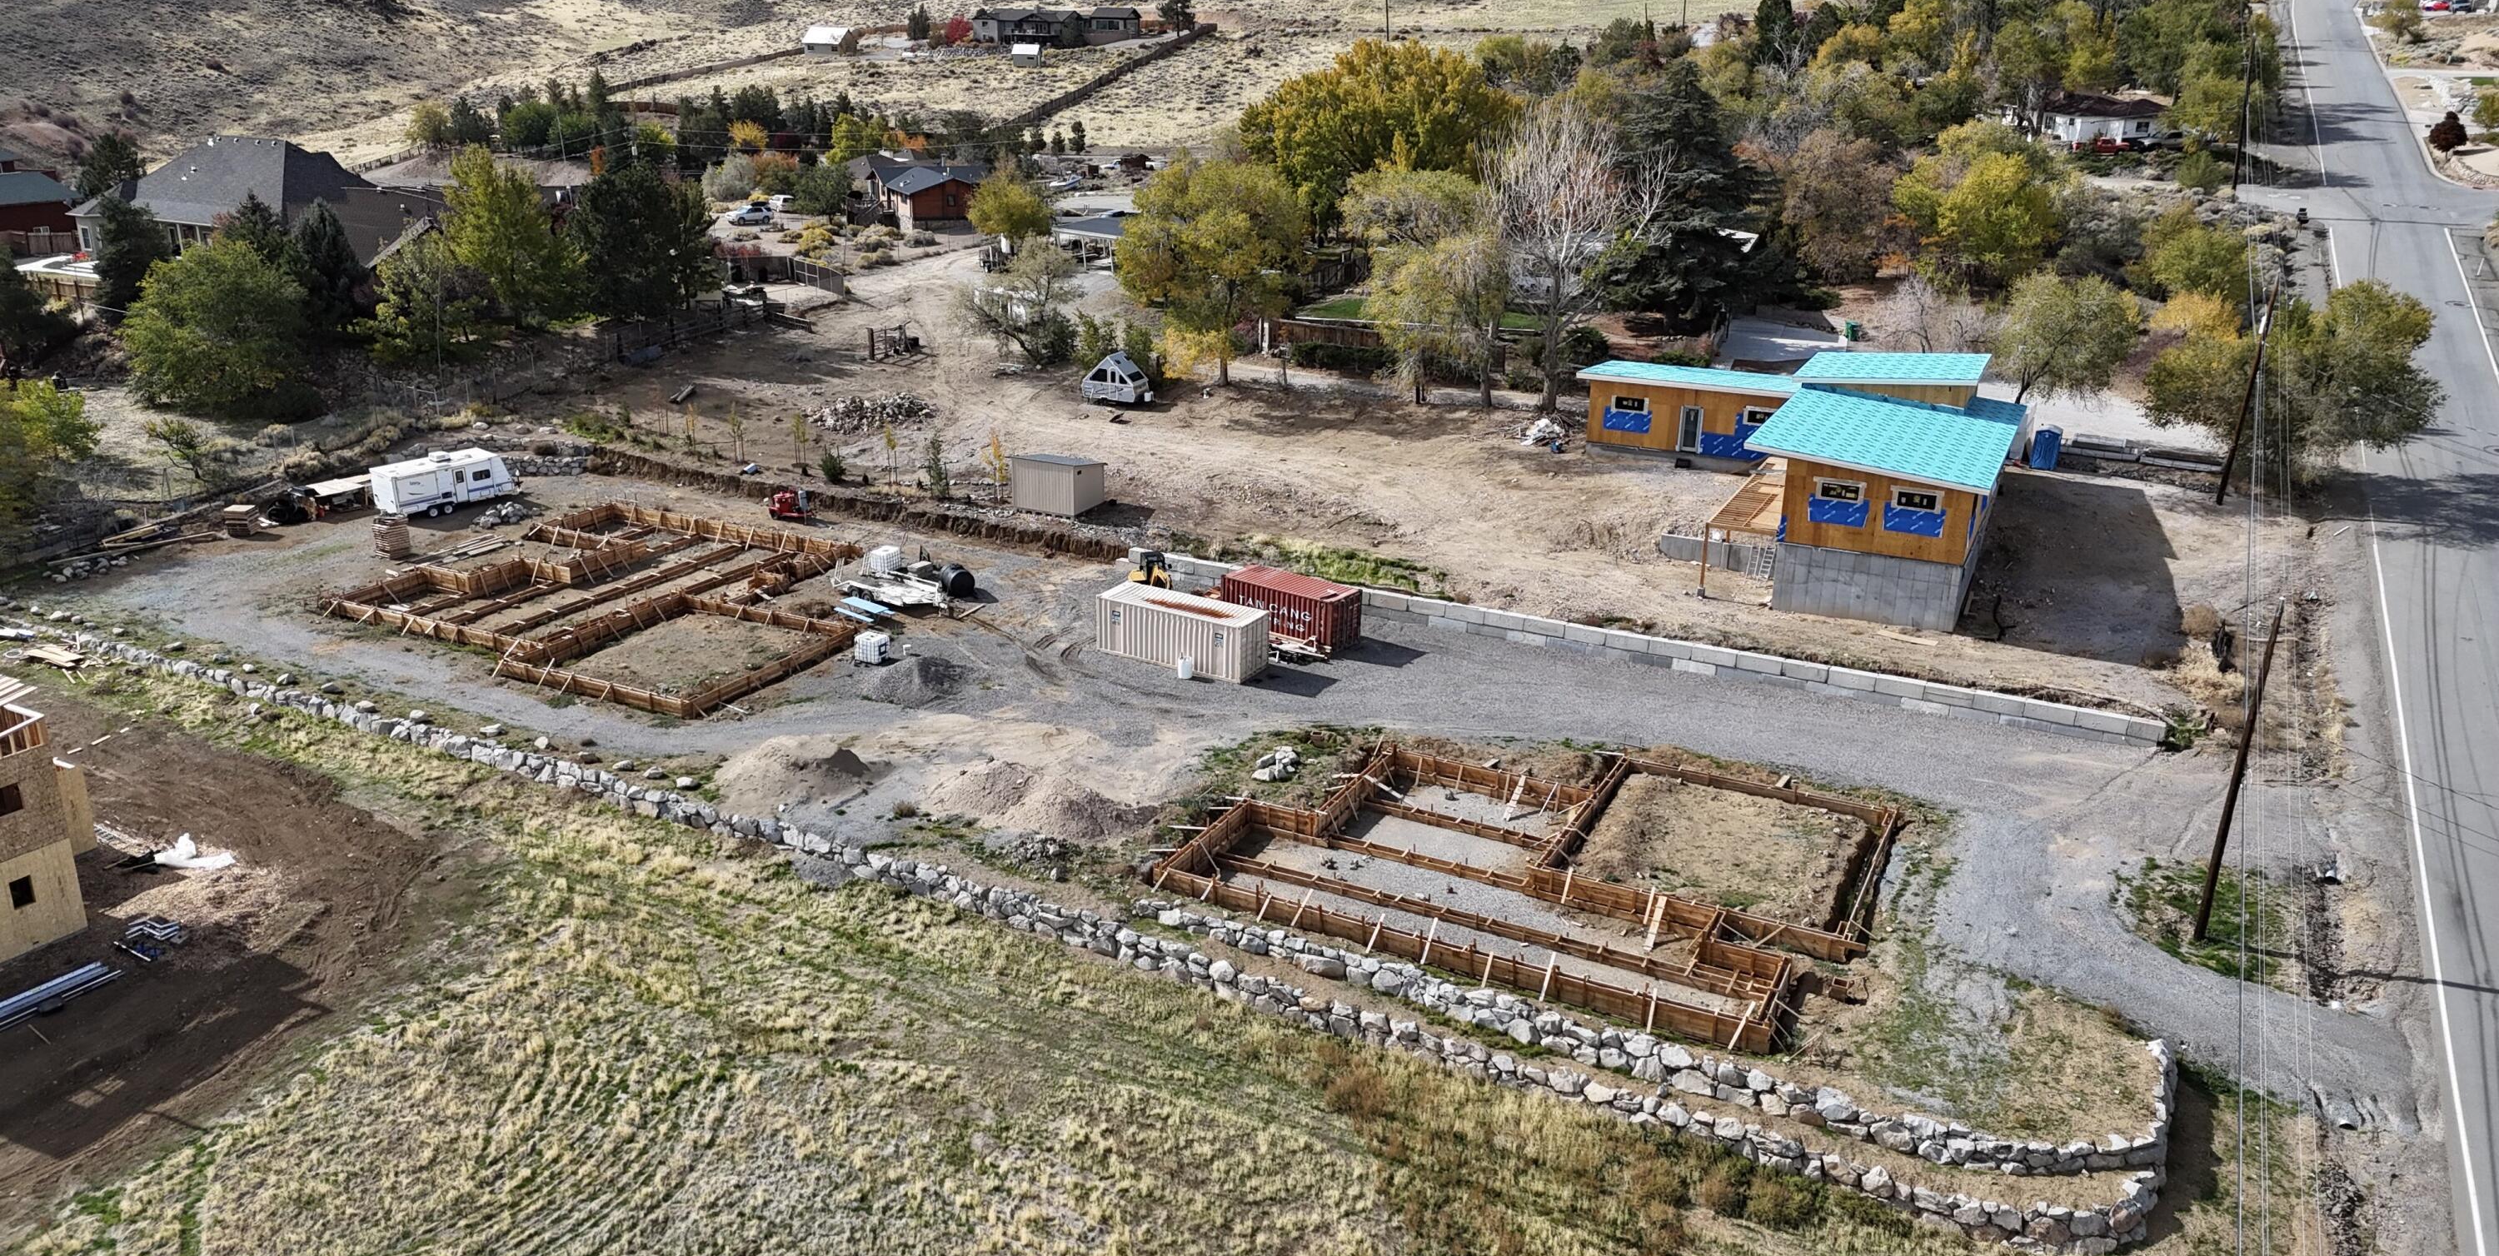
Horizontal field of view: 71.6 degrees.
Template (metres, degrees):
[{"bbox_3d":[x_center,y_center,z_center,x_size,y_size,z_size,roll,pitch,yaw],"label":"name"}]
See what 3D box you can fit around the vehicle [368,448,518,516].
[{"bbox_3d":[-44.160,-8.100,95.930,2.500,3.000,7.500,15,23,34],"label":"vehicle"}]

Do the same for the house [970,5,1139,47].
[{"bbox_3d":[-36.893,-118.584,340.383,30.500,7.400,15.000,4,19,7],"label":"house"}]

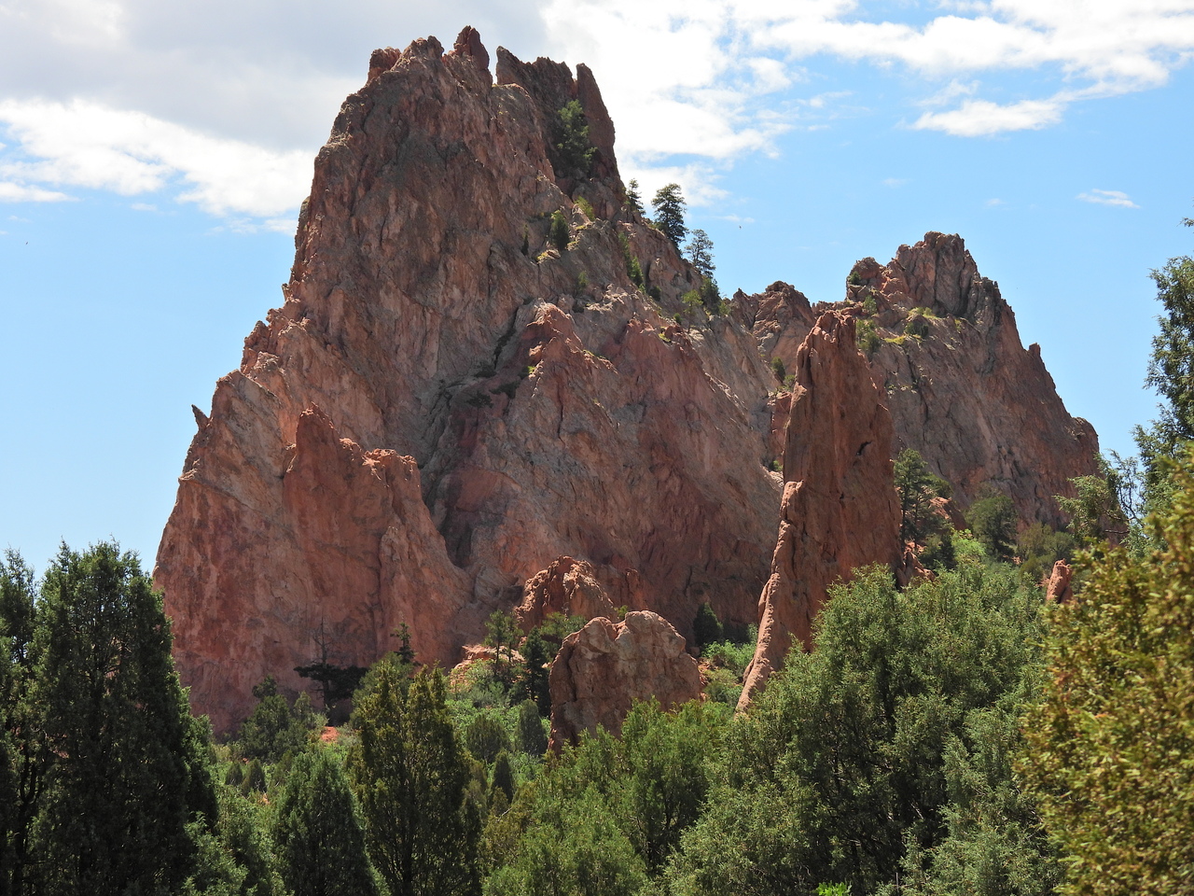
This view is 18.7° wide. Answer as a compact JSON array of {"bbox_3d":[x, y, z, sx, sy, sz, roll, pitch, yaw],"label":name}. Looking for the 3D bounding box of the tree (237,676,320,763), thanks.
[{"bbox_3d":[-29.590,25.150,335.000,7.160,8.110,6.800,0,-5,0],"label":"tree"}]

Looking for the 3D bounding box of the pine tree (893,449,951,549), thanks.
[{"bbox_3d":[31.510,5.000,350.000,5.590,9.920,5.310,0,-5,0],"label":"pine tree"}]

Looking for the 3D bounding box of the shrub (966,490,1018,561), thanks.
[{"bbox_3d":[38.680,7.770,355.000,5.030,6.490,4.780,0,-5,0],"label":"shrub"}]

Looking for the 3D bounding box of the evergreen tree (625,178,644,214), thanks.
[{"bbox_3d":[4.200,-26.780,388.000,2.100,4.100,1.990,0,-5,0],"label":"evergreen tree"}]

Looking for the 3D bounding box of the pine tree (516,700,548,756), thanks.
[{"bbox_3d":[-5.260,23.570,305.000,2.440,4.950,2.310,0,-5,0],"label":"pine tree"}]

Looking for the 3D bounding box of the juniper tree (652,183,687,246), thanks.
[{"bbox_3d":[7.780,-24.640,385.000,3.970,6.940,3.770,0,-5,0],"label":"juniper tree"}]

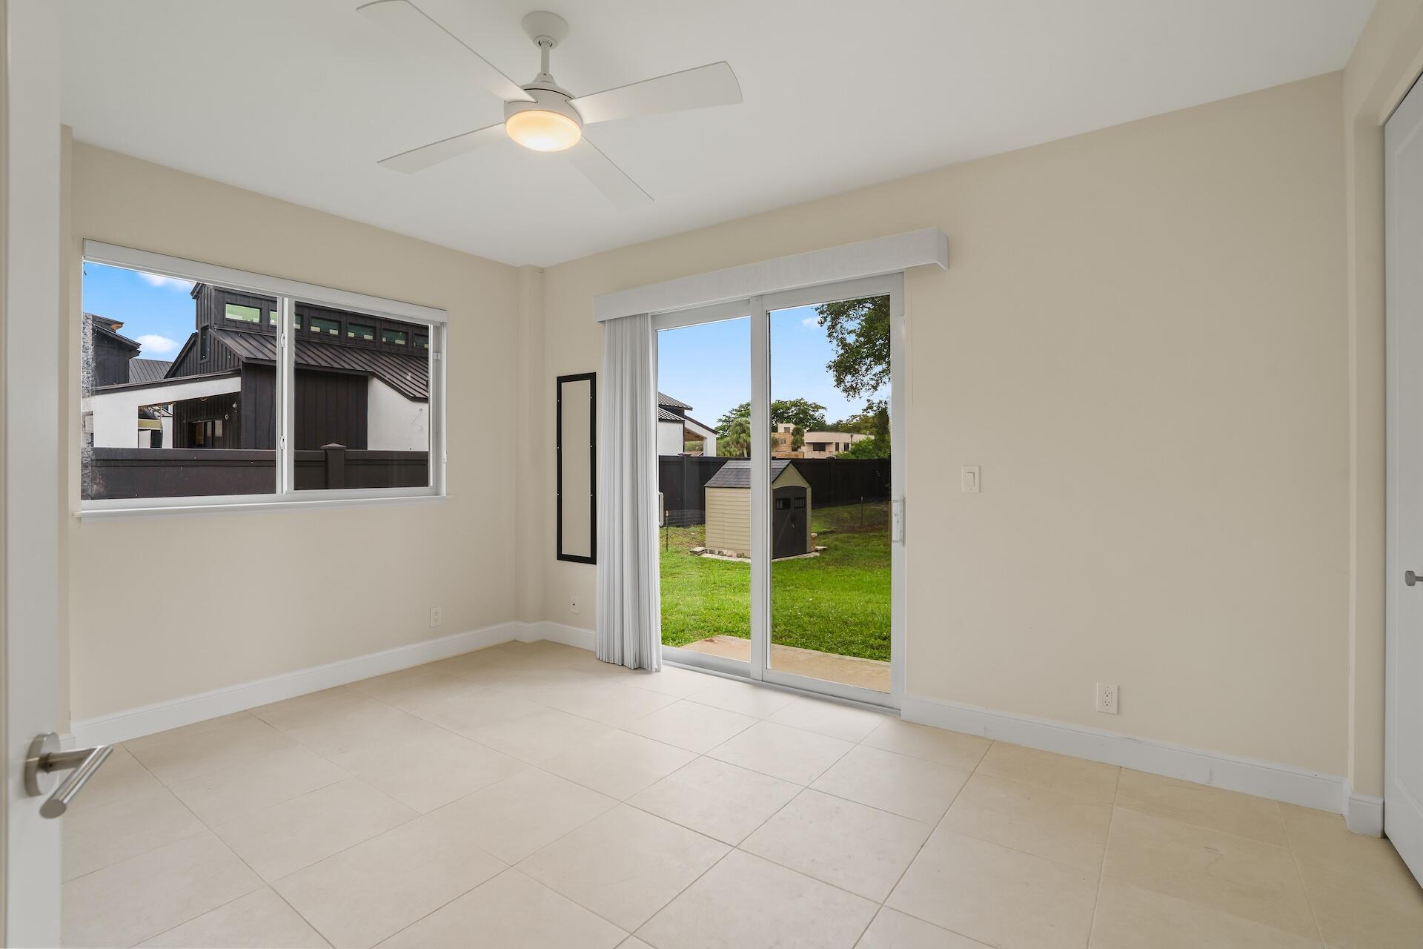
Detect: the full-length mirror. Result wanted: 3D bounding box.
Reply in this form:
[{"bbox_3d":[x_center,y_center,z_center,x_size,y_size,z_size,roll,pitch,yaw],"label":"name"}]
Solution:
[{"bbox_3d":[-0.922,-0.039,4.319,0.370,1.281,0.020,0,1,33],"label":"full-length mirror"}]

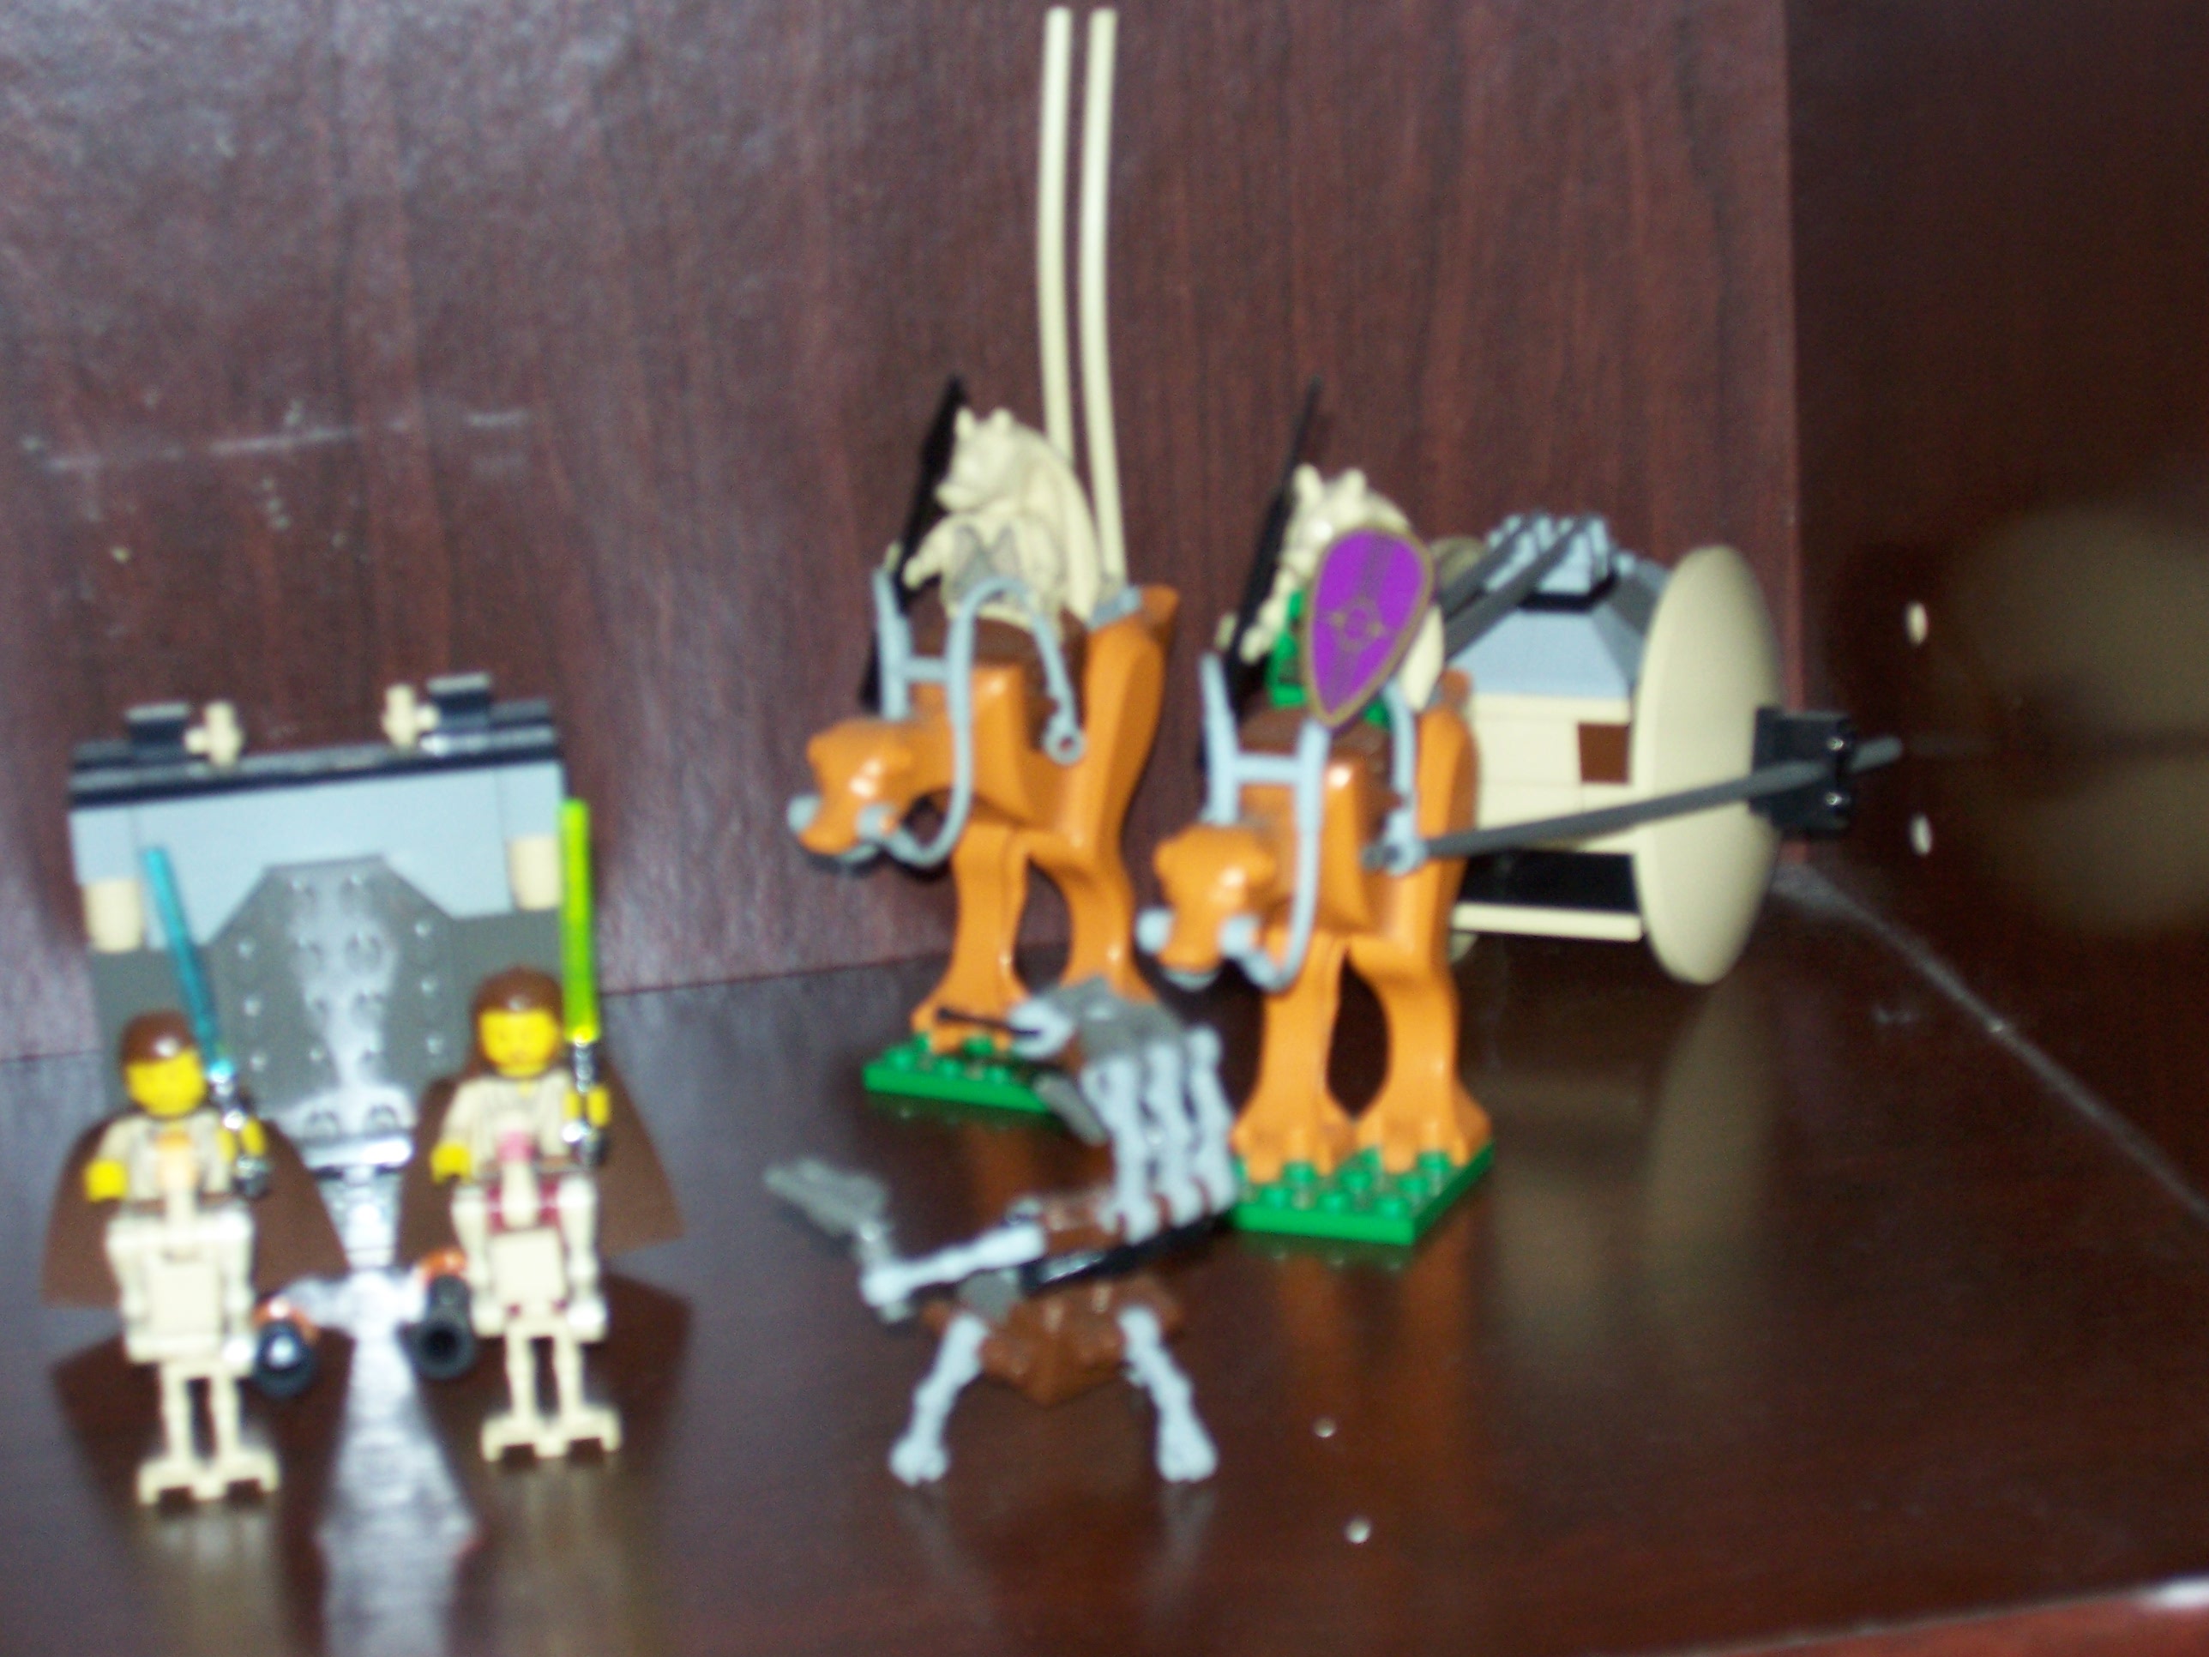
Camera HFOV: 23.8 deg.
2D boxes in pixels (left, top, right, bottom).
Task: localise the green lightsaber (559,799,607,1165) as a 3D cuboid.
[{"bbox_3d":[-0.065,0.019,0.654,0.005,0.048,0.005,-1,8,-1],"label":"green lightsaber"}]

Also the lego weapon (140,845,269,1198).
[{"bbox_3d":[-0.111,0.024,0.647,0.005,0.045,0.005,-13,11,3],"label":"lego weapon"}]

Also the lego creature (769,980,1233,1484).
[{"bbox_3d":[-0.006,0.044,0.616,0.048,0.054,0.057,9,20,38],"label":"lego creature"}]

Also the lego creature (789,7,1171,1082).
[{"bbox_3d":[-0.015,-0.037,0.733,0.034,0.147,0.093,6,19,30],"label":"lego creature"}]

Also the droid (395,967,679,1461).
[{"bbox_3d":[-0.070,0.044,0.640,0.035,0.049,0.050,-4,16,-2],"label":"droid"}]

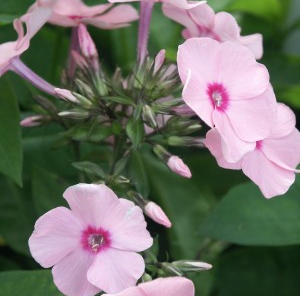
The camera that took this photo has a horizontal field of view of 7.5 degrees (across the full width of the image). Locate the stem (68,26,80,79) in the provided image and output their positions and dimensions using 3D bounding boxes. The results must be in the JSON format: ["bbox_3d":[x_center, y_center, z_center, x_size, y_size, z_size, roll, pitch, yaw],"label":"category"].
[{"bbox_3d":[-0.019,-0.023,0.564,0.002,0.013,0.002,7,6,0],"label":"stem"}]

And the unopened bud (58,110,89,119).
[{"bbox_3d":[-0.018,-0.008,0.548,0.007,0.002,0.002,-1,0,-9],"label":"unopened bud"}]

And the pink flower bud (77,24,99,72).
[{"bbox_3d":[-0.015,-0.024,0.550,0.003,0.012,0.003,-21,6,0],"label":"pink flower bud"}]

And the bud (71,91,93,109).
[{"bbox_3d":[-0.016,-0.011,0.546,0.006,0.002,0.002,38,0,-9],"label":"bud"}]

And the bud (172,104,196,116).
[{"bbox_3d":[0.009,-0.009,0.572,0.007,0.003,0.003,9,0,15],"label":"bud"}]

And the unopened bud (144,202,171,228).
[{"bbox_3d":[0.002,0.017,0.565,0.008,0.004,0.004,41,0,16],"label":"unopened bud"}]

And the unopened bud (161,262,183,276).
[{"bbox_3d":[0.005,0.030,0.568,0.006,0.002,0.002,29,0,12],"label":"unopened bud"}]

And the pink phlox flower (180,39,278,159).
[{"bbox_3d":[0.018,-0.011,0.543,0.027,0.029,0.010,-12,-6,-33],"label":"pink phlox flower"}]

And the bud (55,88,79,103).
[{"bbox_3d":[-0.021,-0.013,0.575,0.007,0.002,0.002,27,0,-9],"label":"bud"}]

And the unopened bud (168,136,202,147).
[{"bbox_3d":[0.009,-0.002,0.552,0.008,0.002,0.002,4,0,-9],"label":"unopened bud"}]

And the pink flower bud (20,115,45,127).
[{"bbox_3d":[-0.030,-0.007,0.585,0.007,0.003,0.003,-12,0,-6],"label":"pink flower bud"}]

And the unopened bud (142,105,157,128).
[{"bbox_3d":[0.000,-0.007,0.545,0.002,0.006,0.002,-28,24,0],"label":"unopened bud"}]

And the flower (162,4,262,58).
[{"bbox_3d":[0.015,-0.029,0.568,0.025,0.009,0.024,24,23,-7],"label":"flower"}]

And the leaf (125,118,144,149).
[{"bbox_3d":[-0.004,-0.003,0.568,0.005,0.008,0.003,4,-18,7],"label":"leaf"}]

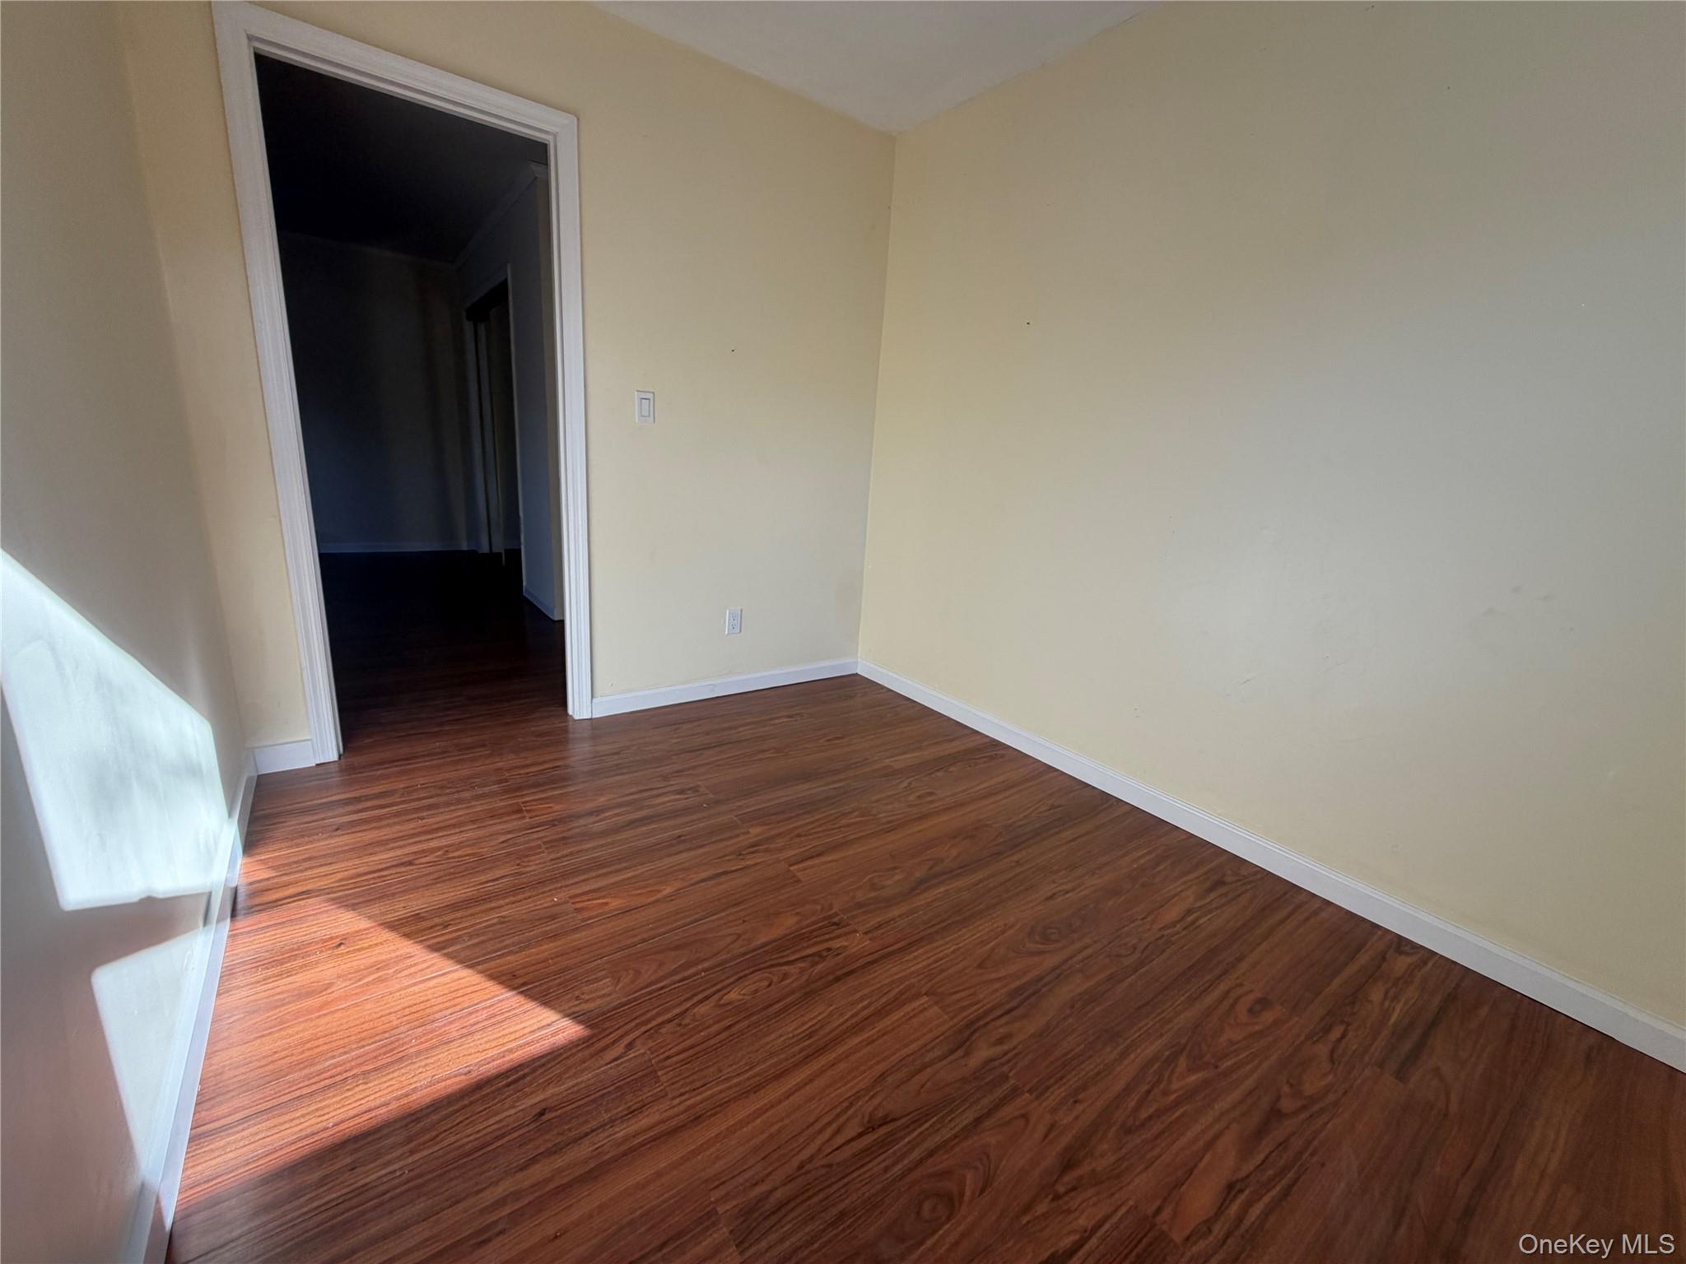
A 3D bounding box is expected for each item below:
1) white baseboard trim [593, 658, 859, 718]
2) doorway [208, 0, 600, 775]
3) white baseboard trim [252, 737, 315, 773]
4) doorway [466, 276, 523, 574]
[{"bbox_3d":[-0.464,0.245,3.135,1.346,0.078,0.020,-7,18,-36],"label":"white baseboard trim"},{"bbox_3d":[-1.327,-0.641,2.270,0.891,2.102,0.140,-7,18,-36],"label":"doorway"},{"bbox_3d":[-1.772,0.399,2.166,0.142,0.083,0.020,-7,18,-36],"label":"white baseboard trim"},{"bbox_3d":[-2.574,-1.439,5.128,0.140,2.045,1.680,-7,18,-36],"label":"doorway"}]

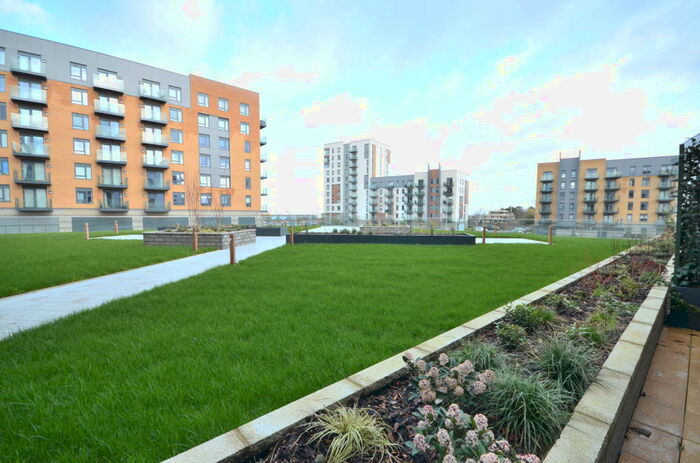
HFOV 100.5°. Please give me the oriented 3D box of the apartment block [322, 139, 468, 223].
[{"bbox_3d":[17.000,-18.200,115.700,54.000,33.600,21.000,1,3,32],"label":"apartment block"}]

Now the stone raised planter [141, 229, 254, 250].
[{"bbox_3d":[-6.850,0.344,13.900,3.460,0.700,3.480,0,2,4],"label":"stone raised planter"}]

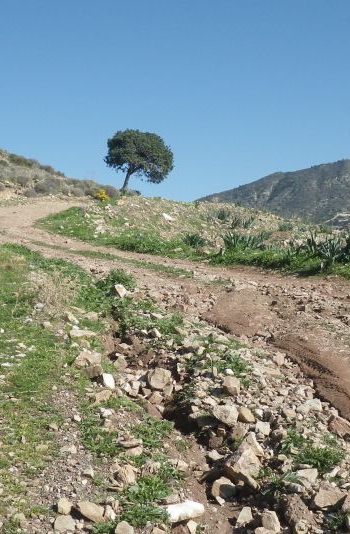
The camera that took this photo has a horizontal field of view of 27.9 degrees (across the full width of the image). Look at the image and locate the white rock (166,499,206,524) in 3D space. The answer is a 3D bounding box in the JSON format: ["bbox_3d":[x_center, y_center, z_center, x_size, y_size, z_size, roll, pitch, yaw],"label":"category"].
[{"bbox_3d":[0.048,1.248,3.600,0.200,0.085,0.110,0,-2,-9],"label":"white rock"}]

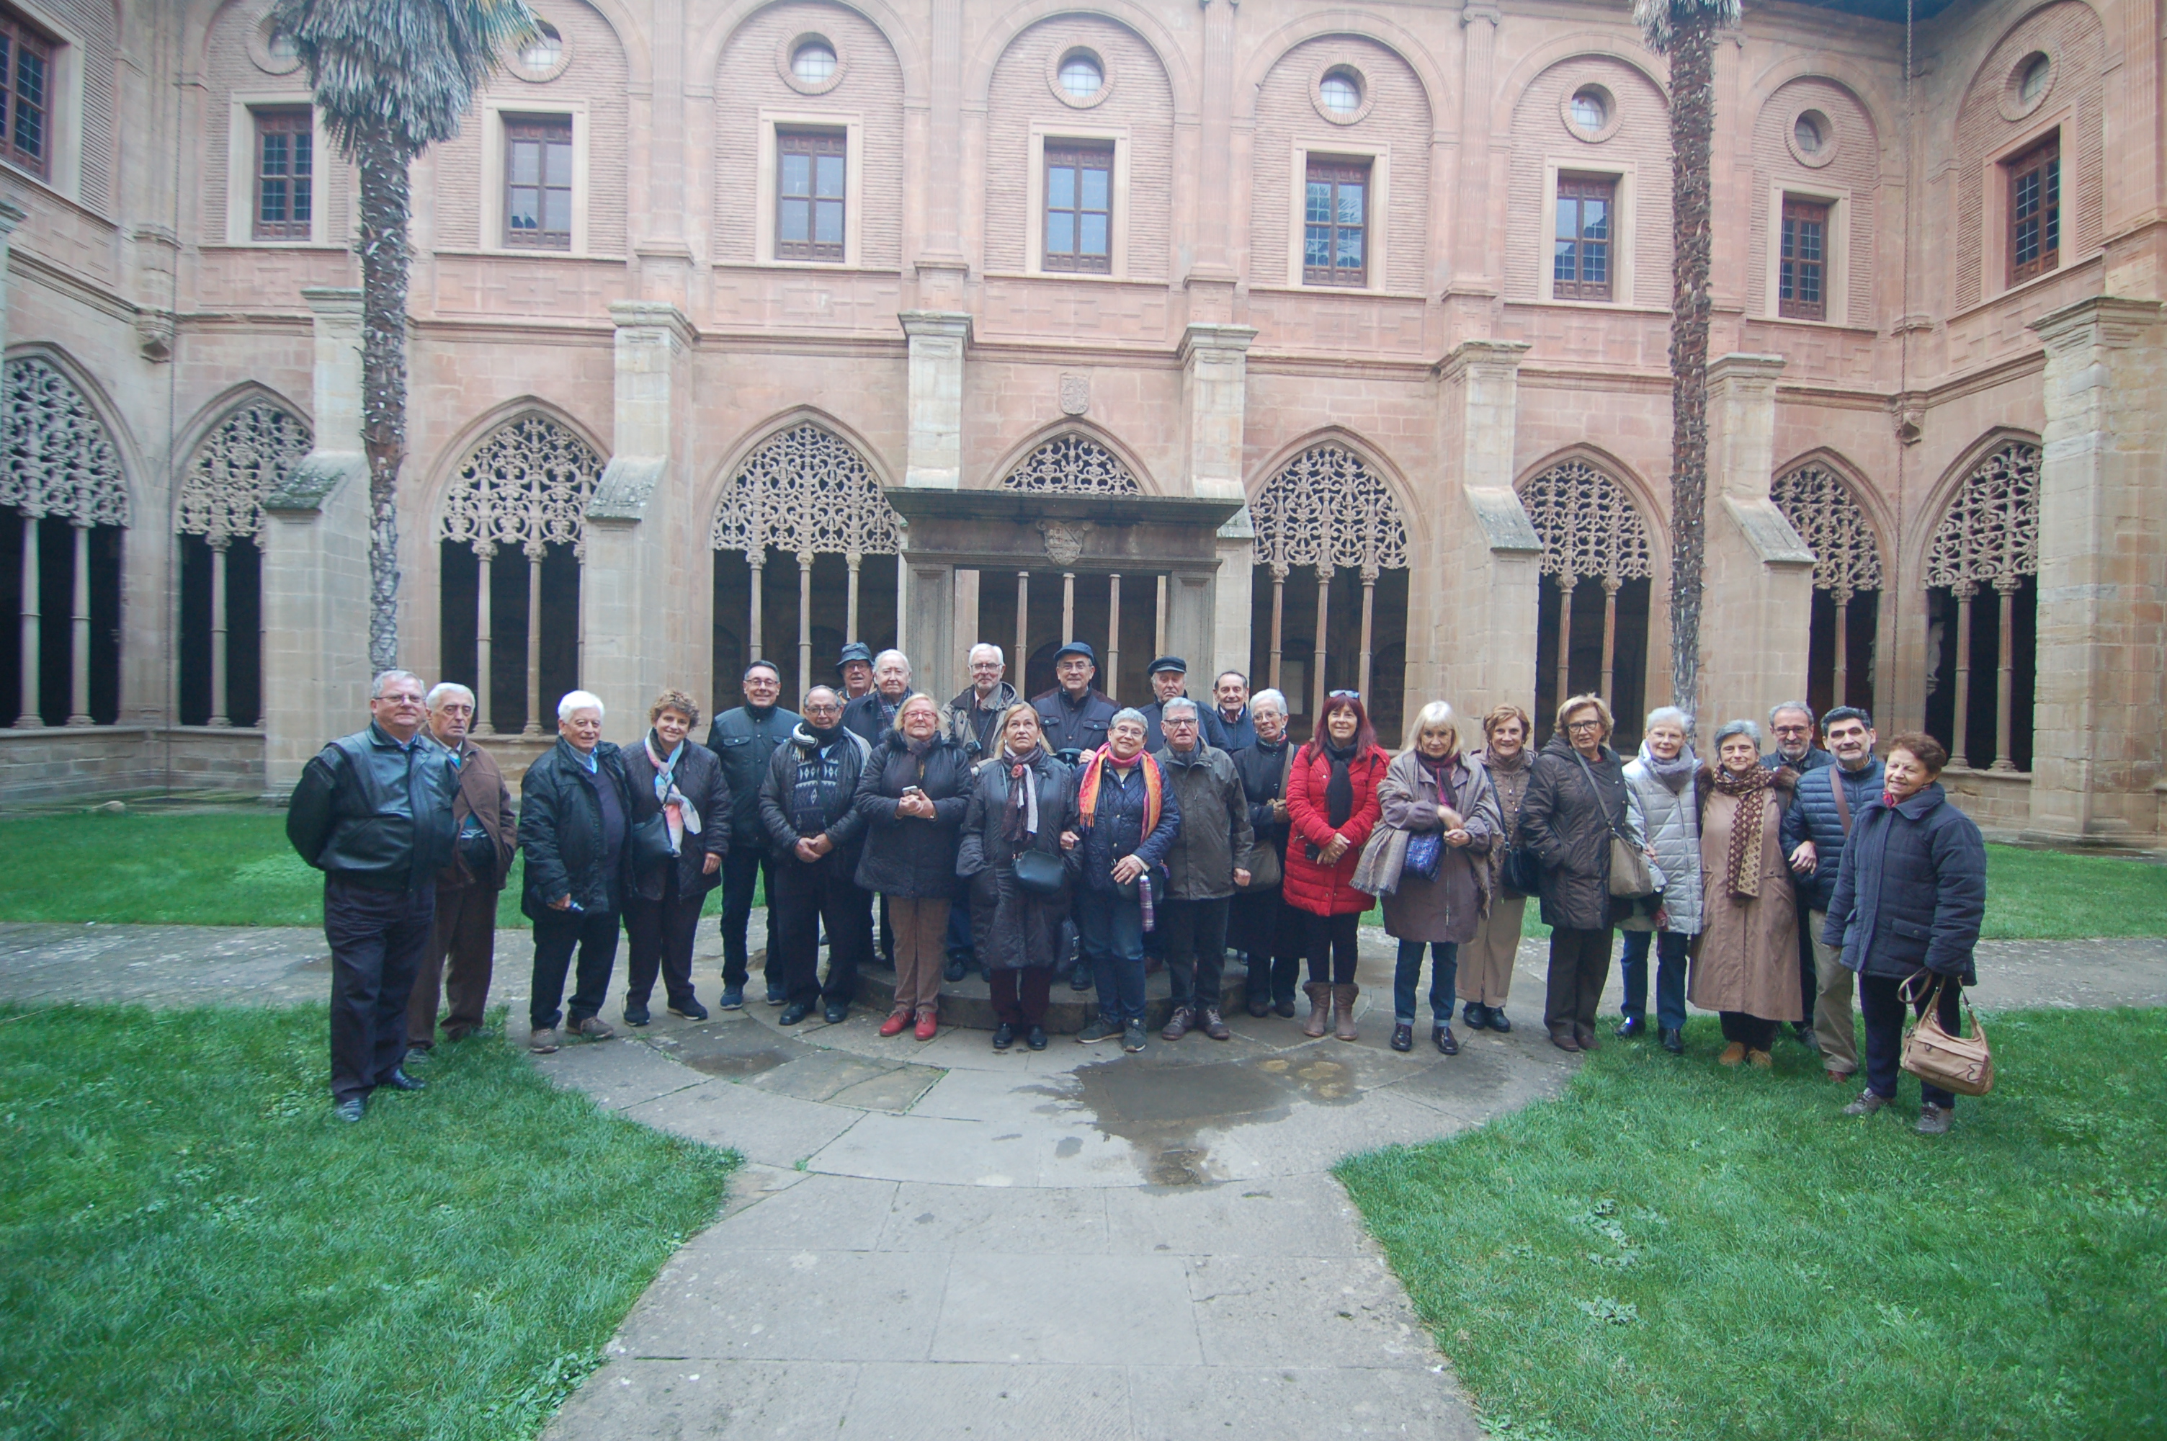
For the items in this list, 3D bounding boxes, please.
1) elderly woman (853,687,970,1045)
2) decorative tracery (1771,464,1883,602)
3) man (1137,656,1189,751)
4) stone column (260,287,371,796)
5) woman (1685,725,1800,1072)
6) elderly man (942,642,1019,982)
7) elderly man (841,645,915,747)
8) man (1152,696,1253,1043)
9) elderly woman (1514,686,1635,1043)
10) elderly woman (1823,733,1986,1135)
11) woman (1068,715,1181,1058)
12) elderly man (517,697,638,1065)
[{"bbox_3d":[-0.828,0.685,4.684,0.560,1.642,0.400,1,1,-2],"label":"elderly woman"},{"bbox_3d":[11.276,-2.919,14.749,2.100,2.248,0.350,1,1,-4],"label":"decorative tracery"},{"bbox_3d":[0.516,0.502,5.376,0.540,1.722,0.360,1,0,9],"label":"man"},{"bbox_3d":[-9.882,-2.260,12.842,0.950,6.750,1.900,1,2,-4],"label":"stone column"},{"bbox_3d":[3.092,0.797,4.500,0.490,1.595,0.380,1,1,31],"label":"woman"},{"bbox_3d":[-0.529,0.455,5.050,0.540,1.728,0.400,1,0,-5],"label":"elderly man"},{"bbox_3d":[-1.029,0.463,5.061,0.520,1.680,0.340,1,2,-18],"label":"elderly man"},{"bbox_3d":[0.583,0.709,4.767,0.520,1.647,0.350,1,1,6],"label":"man"},{"bbox_3d":[2.386,0.722,4.683,0.500,1.680,0.350,1,2,-8],"label":"elderly woman"},{"bbox_3d":[3.282,0.829,3.850,0.430,1.549,0.530,1,1,-33],"label":"elderly woman"},{"bbox_3d":[0.189,0.737,4.570,0.540,1.602,0.420,1,0,0],"label":"woman"},{"bbox_3d":[-2.363,0.677,4.470,0.420,1.622,0.520,2,1,42],"label":"elderly man"}]

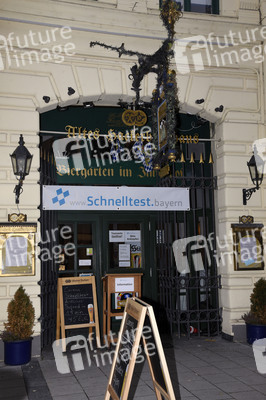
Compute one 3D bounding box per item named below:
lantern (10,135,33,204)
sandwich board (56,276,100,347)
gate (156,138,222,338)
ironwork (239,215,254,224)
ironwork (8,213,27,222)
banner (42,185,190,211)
[{"bbox_3d":[-1.548,-0.403,5.868,0.320,0.905,0.530,0,-5,-16],"label":"lantern"},{"bbox_3d":[-0.898,1.817,6.856,0.600,1.110,0.480,2,-7,-28],"label":"sandwich board"},{"bbox_3d":[0.983,0.779,7.776,0.900,3.280,0.850,1,-7,-14],"label":"gate"},{"bbox_3d":[1.884,0.324,7.003,0.265,0.135,0.050,0,-5,-16],"label":"ironwork"},{"bbox_3d":[-1.635,0.252,5.981,0.255,0.133,0.050,0,-5,-16],"label":"ironwork"},{"bbox_3d":[-0.206,-0.027,6.842,2.450,0.395,0.020,0,-5,-16],"label":"banner"}]

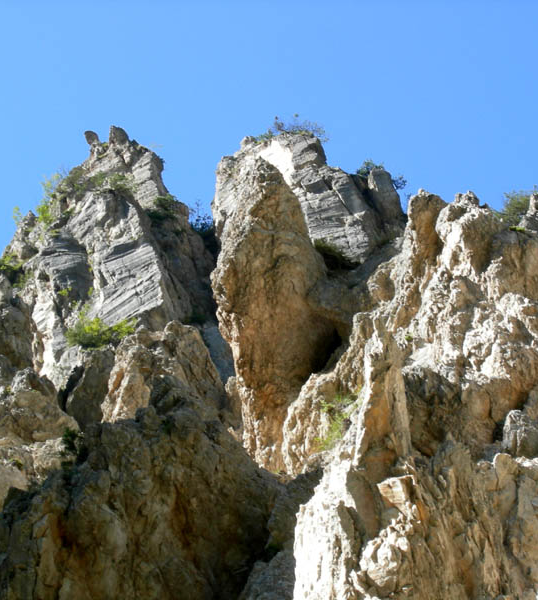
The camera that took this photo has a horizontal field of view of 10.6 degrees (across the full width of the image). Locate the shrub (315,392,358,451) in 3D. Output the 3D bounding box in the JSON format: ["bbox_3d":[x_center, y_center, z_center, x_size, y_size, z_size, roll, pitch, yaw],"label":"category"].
[{"bbox_3d":[1.484,2.670,64.000,0.923,1.065,0.800,0,-20,0],"label":"shrub"}]

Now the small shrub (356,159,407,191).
[{"bbox_3d":[3.013,-3.362,78.000,1.393,0.657,1.100,0,-20,0],"label":"small shrub"}]

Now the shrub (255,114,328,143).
[{"bbox_3d":[0.621,-4.535,77.000,1.957,0.567,1.300,0,-20,0],"label":"shrub"}]

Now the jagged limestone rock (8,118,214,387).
[{"bbox_3d":[-3.999,-1.141,73.000,5.315,5.408,4.200,0,-20,0],"label":"jagged limestone rock"}]

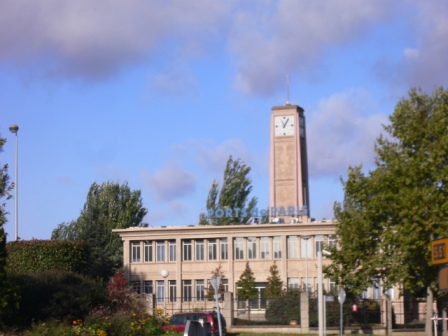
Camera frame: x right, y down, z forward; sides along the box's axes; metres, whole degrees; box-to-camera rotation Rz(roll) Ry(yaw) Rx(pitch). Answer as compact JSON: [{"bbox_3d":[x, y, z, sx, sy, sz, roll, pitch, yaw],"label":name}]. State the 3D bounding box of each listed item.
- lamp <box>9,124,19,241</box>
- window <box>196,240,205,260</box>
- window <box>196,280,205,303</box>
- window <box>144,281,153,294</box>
[{"bbox_3d":[-10.104,3.331,65.409,0.460,10.950,0.600,-5,-7,32],"label":"lamp"},{"bbox_3d":[-2.048,7.140,117.695,0.800,1.860,0.200,-3,-6,19],"label":"window"},{"bbox_3d":[-2.042,10.645,117.333,0.800,1.890,0.200,-3,-6,19],"label":"window"},{"bbox_3d":[-7.414,12.230,133.972,0.868,2.091,0.180,-3,-7,18],"label":"window"}]

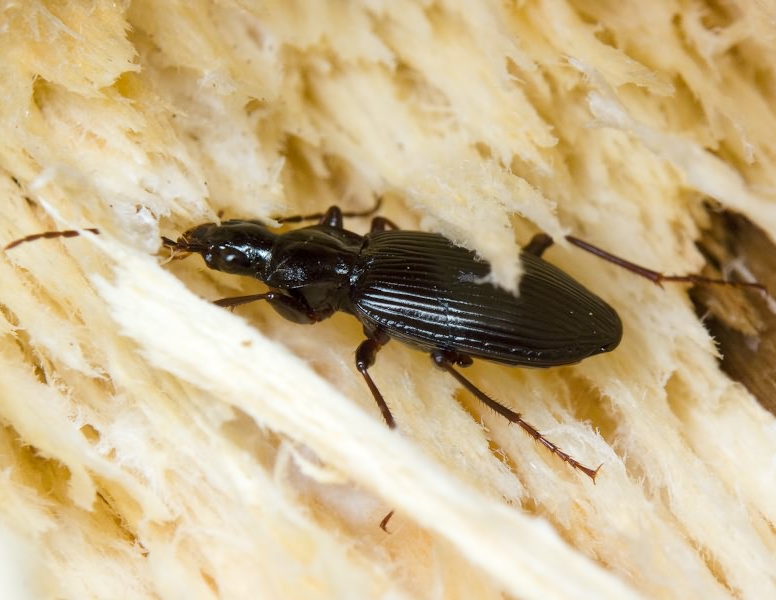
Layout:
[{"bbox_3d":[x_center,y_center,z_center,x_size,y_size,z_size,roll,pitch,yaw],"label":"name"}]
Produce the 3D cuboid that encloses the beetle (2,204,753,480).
[{"bbox_3d":[0.000,-0.001,0.075,0.023,0.004,0.009,14,55,0],"label":"beetle"}]

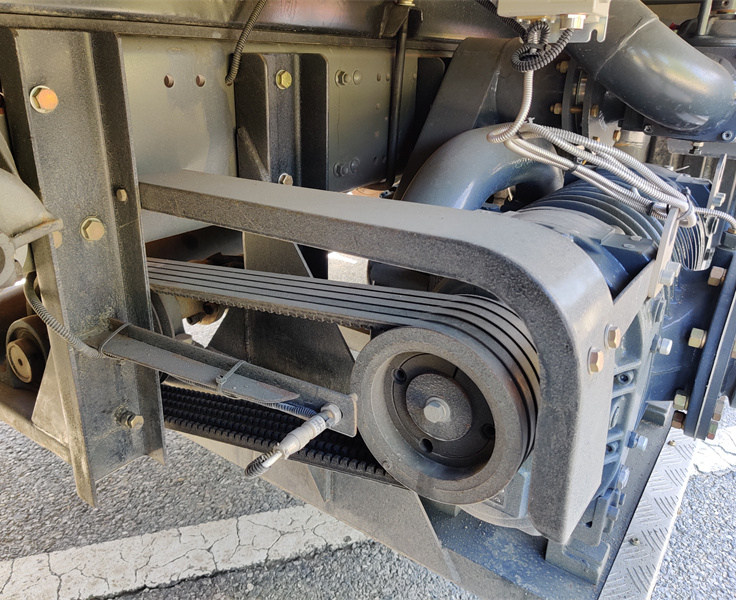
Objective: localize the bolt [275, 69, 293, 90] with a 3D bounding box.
[{"bbox_3d":[-0.131,-0.352,0.997,0.012,0.029,0.029,16,25,30],"label":"bolt"}]

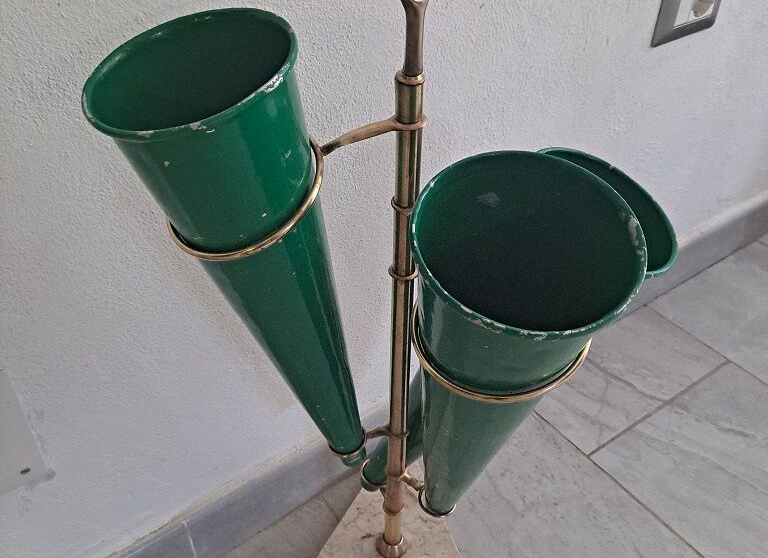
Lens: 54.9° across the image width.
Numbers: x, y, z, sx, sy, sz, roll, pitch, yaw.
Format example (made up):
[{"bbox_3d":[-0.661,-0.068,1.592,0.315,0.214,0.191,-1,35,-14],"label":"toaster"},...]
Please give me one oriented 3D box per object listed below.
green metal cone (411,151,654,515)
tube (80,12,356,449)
[{"bbox_3d":[0.063,0.096,0.543,0.118,0.416,0.118,1,56,-2],"label":"green metal cone"},{"bbox_3d":[-0.066,0.025,0.545,0.118,0.416,0.118,-35,50,-17],"label":"tube"}]

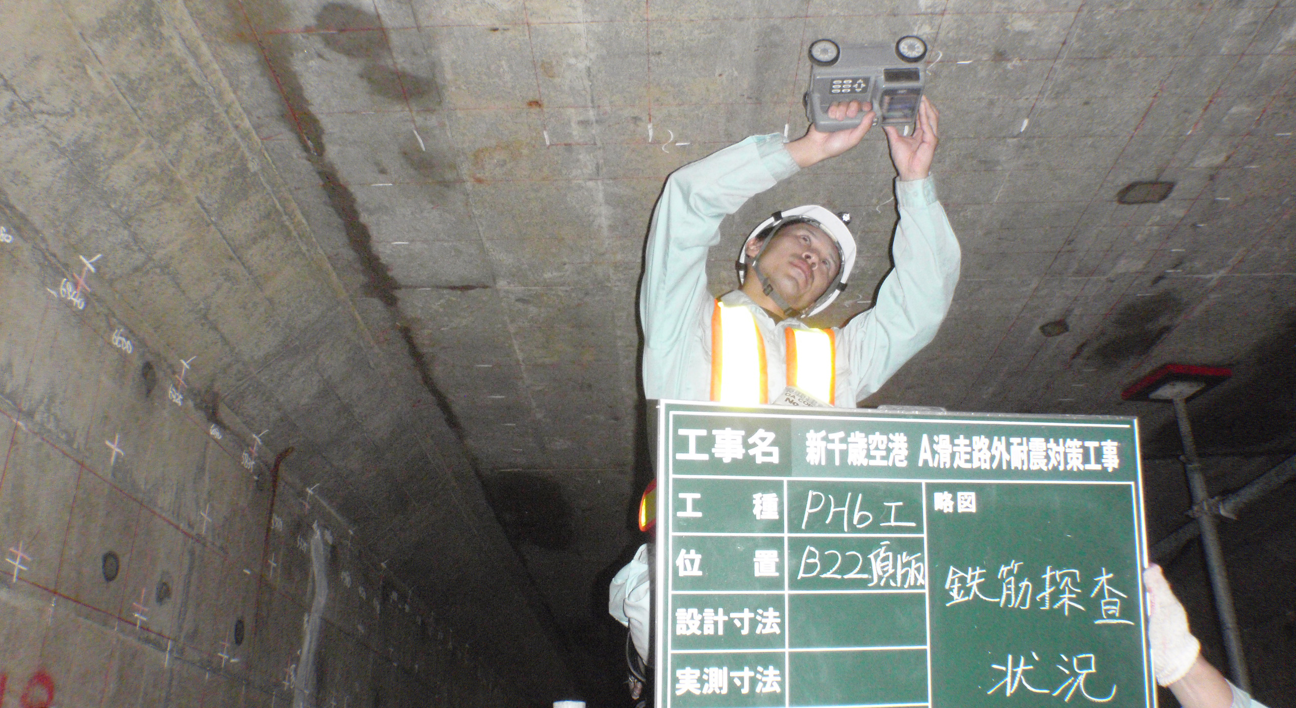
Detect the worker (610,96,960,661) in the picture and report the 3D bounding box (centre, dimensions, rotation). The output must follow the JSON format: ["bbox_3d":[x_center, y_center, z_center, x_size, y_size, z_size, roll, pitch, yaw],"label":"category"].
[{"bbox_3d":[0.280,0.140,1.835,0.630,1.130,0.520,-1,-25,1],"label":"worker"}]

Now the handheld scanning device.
[{"bbox_3d":[0.392,-0.478,1.883,0.210,0.125,0.142,-1,-37,1],"label":"handheld scanning device"}]

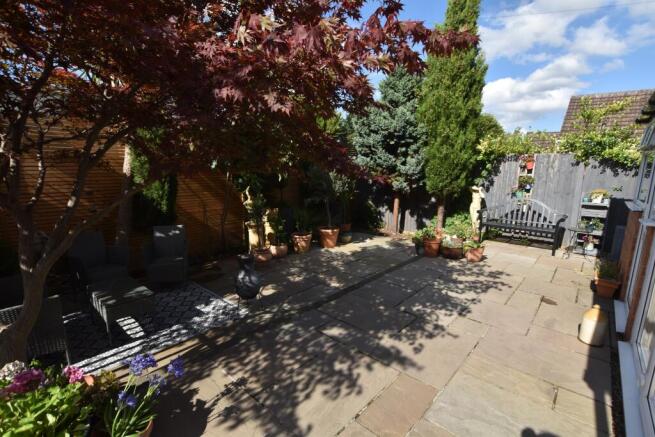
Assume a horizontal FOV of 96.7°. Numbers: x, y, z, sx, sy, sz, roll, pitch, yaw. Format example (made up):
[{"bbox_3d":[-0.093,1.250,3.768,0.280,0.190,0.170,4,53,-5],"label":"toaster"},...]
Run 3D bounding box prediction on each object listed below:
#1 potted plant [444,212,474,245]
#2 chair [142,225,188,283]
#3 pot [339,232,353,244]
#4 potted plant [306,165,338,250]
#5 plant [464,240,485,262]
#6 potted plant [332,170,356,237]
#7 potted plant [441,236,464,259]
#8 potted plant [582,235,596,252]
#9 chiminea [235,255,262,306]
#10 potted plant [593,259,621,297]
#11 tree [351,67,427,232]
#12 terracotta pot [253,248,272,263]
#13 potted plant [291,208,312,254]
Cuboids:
[{"bbox_3d":[2.629,0.239,5.800,0.600,0.720,0.550,0,8,0],"label":"potted plant"},{"bbox_3d":[-2.432,0.542,4.430,0.570,0.750,0.620,-3,8,-22],"label":"chair"},{"bbox_3d":[0.377,0.419,6.125,0.300,0.220,0.300,0,8,0],"label":"pot"},{"bbox_3d":[-0.109,-0.241,6.355,0.720,1.740,0.680,0,8,0],"label":"potted plant"},{"bbox_3d":[2.518,0.560,4.988,0.299,0.324,0.299,0,8,0],"label":"plant"},{"bbox_3d":[0.380,-0.352,7.377,0.600,1.680,0.580,0,8,0],"label":"potted plant"},{"bbox_3d":[2.387,0.538,5.560,0.422,0.394,0.422,3,8,23],"label":"potted plant"},{"bbox_3d":[5.104,0.466,5.671,0.202,0.310,0.202,7,10,42],"label":"potted plant"},{"bbox_3d":[-0.879,0.686,3.245,0.300,0.590,0.300,2,9,18],"label":"chiminea"},{"bbox_3d":[3.526,0.740,3.666,0.250,0.478,0.250,7,10,42],"label":"potted plant"},{"bbox_3d":[1.424,-1.540,6.969,1.780,3.850,1.750,0,8,0],"label":"tree"},{"bbox_3d":[-1.067,0.618,4.808,0.312,0.180,0.312,0,8,0],"label":"terracotta pot"},{"bbox_3d":[-0.473,0.227,5.306,0.398,0.798,0.400,0,8,0],"label":"potted plant"}]

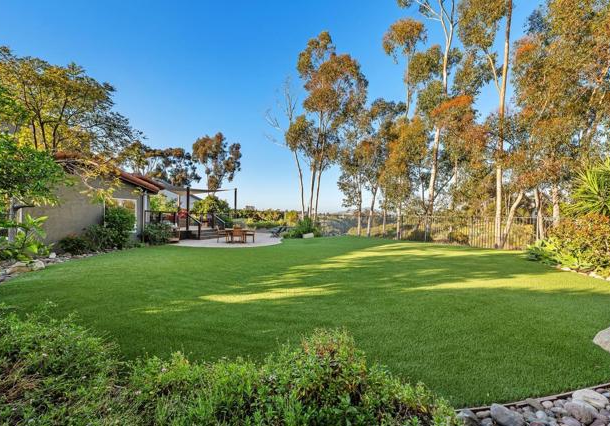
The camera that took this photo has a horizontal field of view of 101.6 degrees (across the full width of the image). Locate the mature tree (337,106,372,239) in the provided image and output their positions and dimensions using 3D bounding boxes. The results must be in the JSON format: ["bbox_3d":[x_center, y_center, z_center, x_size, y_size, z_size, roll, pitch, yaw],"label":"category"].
[{"bbox_3d":[3.640,-3.050,18.300,2.400,9.570,2.400,0,0,0],"label":"mature tree"}]

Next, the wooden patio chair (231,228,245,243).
[{"bbox_3d":[-3.360,1.110,12.500,0.570,0.860,0.600,0,0,-10],"label":"wooden patio chair"}]

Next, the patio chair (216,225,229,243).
[{"bbox_3d":[-4.250,1.110,12.900,0.600,0.880,0.580,0,0,-10],"label":"patio chair"}]

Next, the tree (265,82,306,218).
[{"bbox_3d":[-1.640,-5.310,22.000,3.500,13.180,3.000,0,0,0],"label":"tree"}]

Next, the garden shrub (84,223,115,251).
[{"bbox_3d":[-9.250,1.060,11.200,1.200,1.220,1.150,0,0,0],"label":"garden shrub"}]

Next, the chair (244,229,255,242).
[{"bbox_3d":[-2.870,1.110,12.950,0.600,0.880,0.580,0,0,-10],"label":"chair"}]

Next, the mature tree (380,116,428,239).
[{"bbox_3d":[6.650,-2.360,16.800,3.000,8.310,2.900,0,0,0],"label":"mature tree"}]

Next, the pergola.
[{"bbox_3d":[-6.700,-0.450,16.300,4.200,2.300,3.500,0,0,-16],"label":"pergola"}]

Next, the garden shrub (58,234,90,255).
[{"bbox_3d":[-9.770,1.330,10.500,1.100,0.820,1.000,0,0,0],"label":"garden shrub"}]

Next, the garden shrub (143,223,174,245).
[{"bbox_3d":[-7.400,1.030,12.600,1.400,1.080,1.200,0,0,-30],"label":"garden shrub"}]

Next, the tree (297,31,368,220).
[{"bbox_3d":[2.430,-7.390,22.000,5.800,17.520,5.200,0,0,0],"label":"tree"}]

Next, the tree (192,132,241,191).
[{"bbox_3d":[-12.750,-4.700,36.000,6.700,12.200,6.200,0,0,-19],"label":"tree"}]

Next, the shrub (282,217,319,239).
[{"bbox_3d":[-0.220,0.890,15.900,2.200,1.350,1.700,0,0,0],"label":"shrub"}]

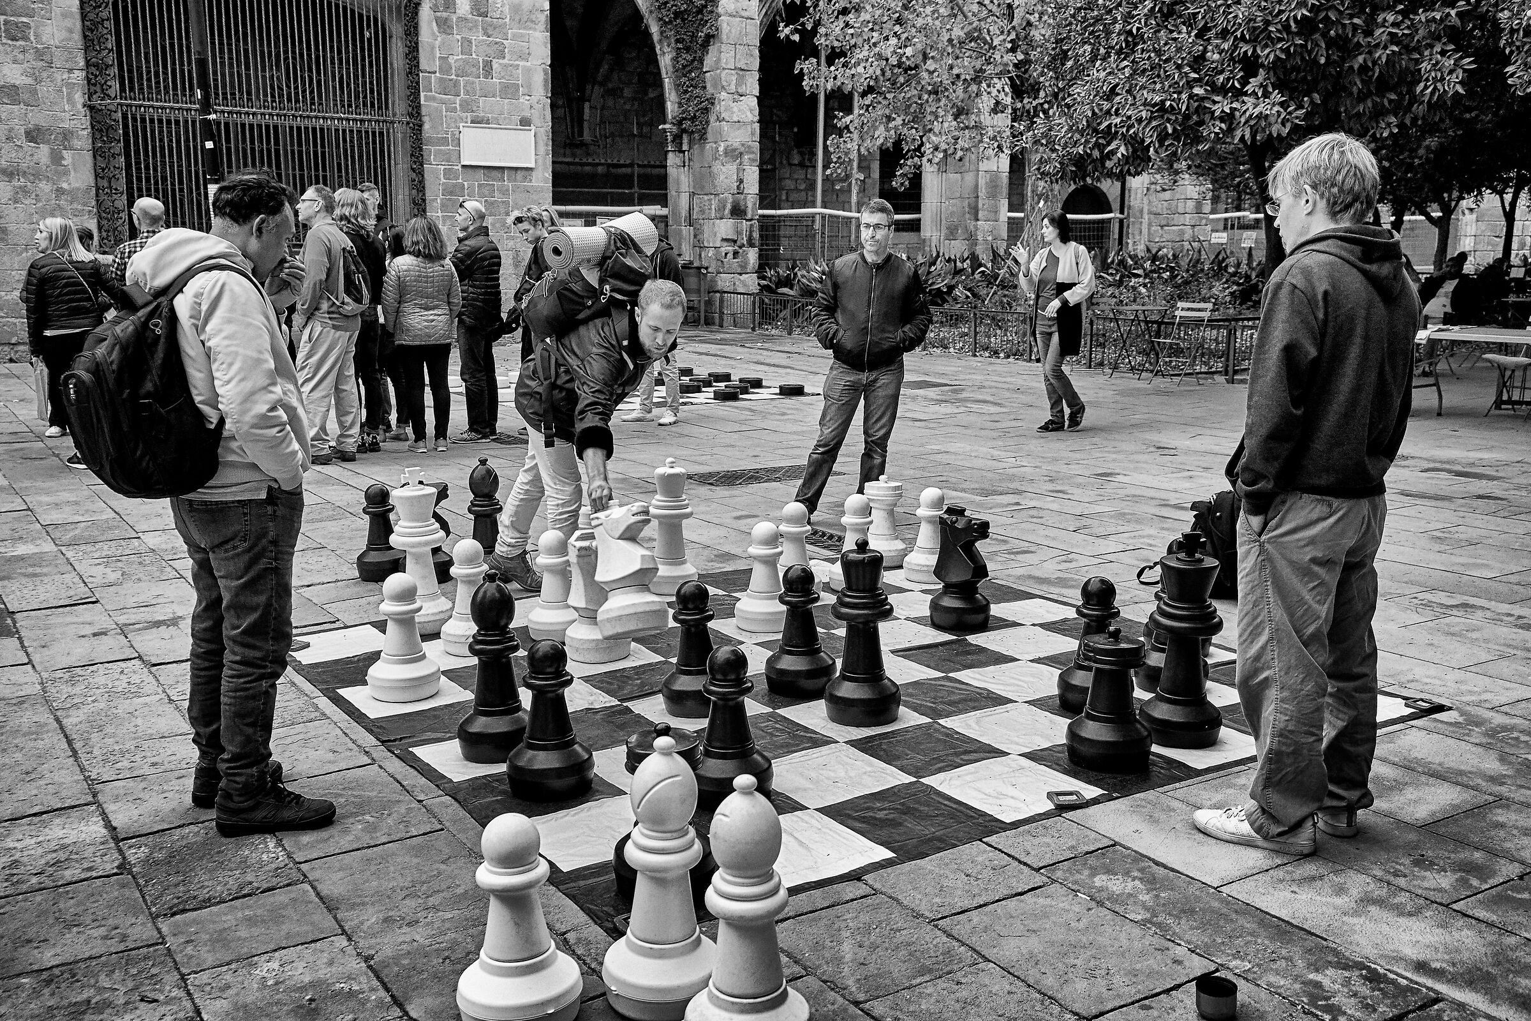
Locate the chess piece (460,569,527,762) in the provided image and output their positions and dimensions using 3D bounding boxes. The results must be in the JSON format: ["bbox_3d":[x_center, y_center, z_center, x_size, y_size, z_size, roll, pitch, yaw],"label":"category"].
[{"bbox_3d":[-0.792,0.443,3.987,0.237,0.546,0.237,0,11,0],"label":"chess piece"}]

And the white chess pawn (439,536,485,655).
[{"bbox_3d":[-1.124,0.313,5.089,0.243,0.420,0.243,0,11,0],"label":"white chess pawn"}]

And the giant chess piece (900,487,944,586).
[{"bbox_3d":[0.760,0.102,6.263,0.242,0.432,0.242,0,10,0],"label":"giant chess piece"}]

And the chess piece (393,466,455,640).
[{"bbox_3d":[-1.366,0.151,5.356,0.247,0.640,0.247,0,11,0],"label":"chess piece"}]

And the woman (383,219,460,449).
[{"bbox_3d":[-2.433,-1.253,9.627,0.560,1.622,0.360,-1,11,-7],"label":"woman"}]

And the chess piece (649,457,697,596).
[{"bbox_3d":[-0.425,0.062,6.074,0.249,0.586,0.249,0,10,0],"label":"chess piece"}]

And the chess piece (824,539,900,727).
[{"bbox_3d":[0.314,0.371,4.326,0.245,0.583,0.245,0,11,0],"label":"chess piece"}]

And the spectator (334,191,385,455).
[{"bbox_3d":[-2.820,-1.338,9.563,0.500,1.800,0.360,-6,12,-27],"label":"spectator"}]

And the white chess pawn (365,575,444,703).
[{"bbox_3d":[-1.203,0.407,4.517,0.237,0.416,0.237,0,11,0],"label":"white chess pawn"}]

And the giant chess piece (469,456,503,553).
[{"bbox_3d":[-1.238,0.023,6.032,0.237,0.546,0.237,0,11,0],"label":"giant chess piece"}]

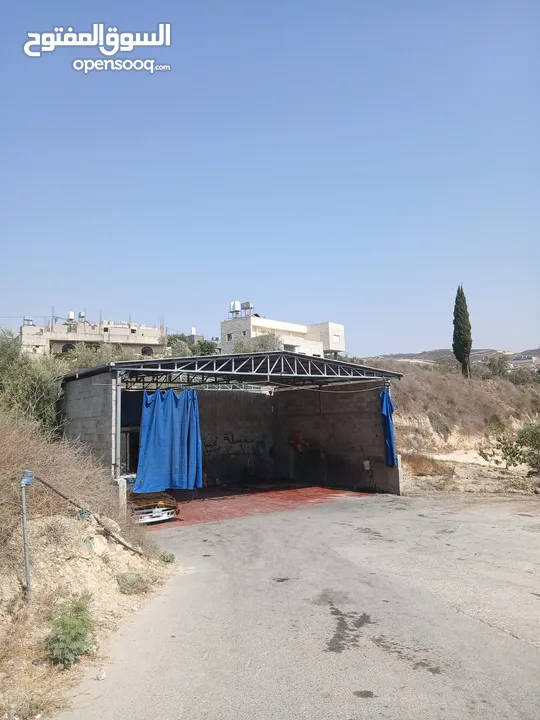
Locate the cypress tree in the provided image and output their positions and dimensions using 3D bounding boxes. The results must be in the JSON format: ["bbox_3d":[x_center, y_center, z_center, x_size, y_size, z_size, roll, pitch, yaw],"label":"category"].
[{"bbox_3d":[14.594,-2.161,41.000,1.500,7.236,1.500,-1,-7,0],"label":"cypress tree"}]

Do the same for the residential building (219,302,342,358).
[{"bbox_3d":[2.413,-3.145,86.269,11.800,8.900,16.600,-7,-9,42],"label":"residential building"}]

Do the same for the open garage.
[{"bbox_3d":[-1.740,2.752,21.252,11.852,5.359,7.607,3,-8,-36],"label":"open garage"}]

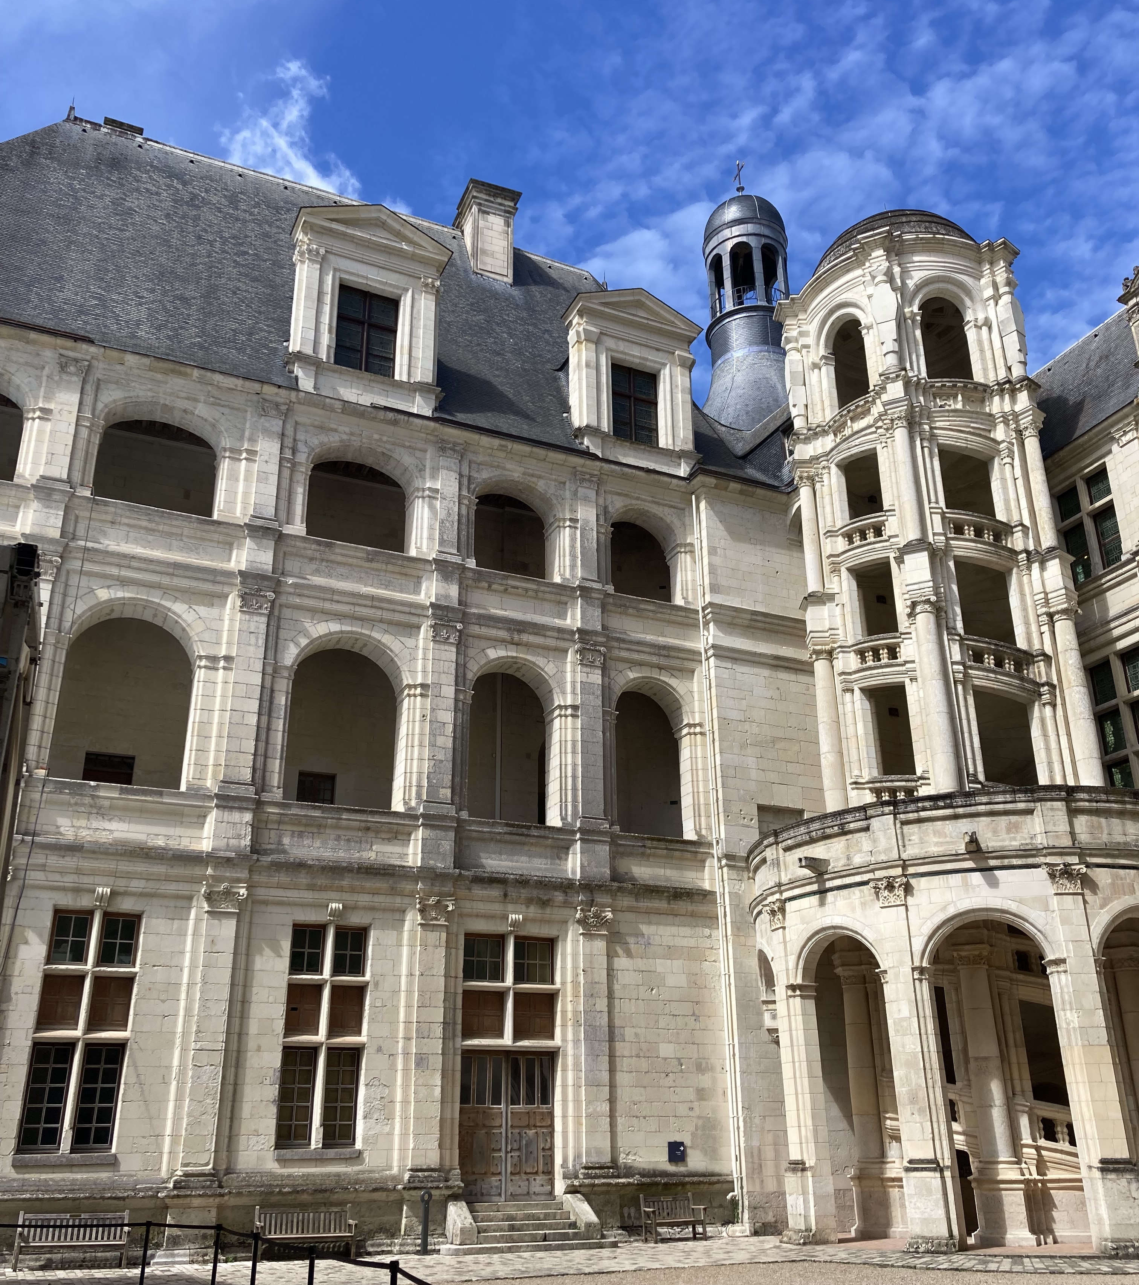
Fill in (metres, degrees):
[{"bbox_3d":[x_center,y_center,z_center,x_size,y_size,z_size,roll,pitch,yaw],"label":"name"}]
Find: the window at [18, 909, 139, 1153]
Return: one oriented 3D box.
[{"bbox_3d":[-9.202,7.304,23.254,1.630,4.360,0.250,9,-24,-23],"label":"window"}]

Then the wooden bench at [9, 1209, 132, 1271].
[{"bbox_3d":[-9.076,10.864,22.379,1.840,0.930,0.600,9,-24,-23],"label":"wooden bench"}]

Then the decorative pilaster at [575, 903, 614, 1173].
[{"bbox_3d":[0.532,8.690,27.045,0.860,5.580,0.360,9,-24,-23],"label":"decorative pilaster"}]

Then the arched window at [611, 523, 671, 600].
[{"bbox_3d":[2.010,-2.319,34.081,2.150,2.850,0.500,9,-24,-23],"label":"arched window"}]

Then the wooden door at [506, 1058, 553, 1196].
[{"bbox_3d":[-0.871,10.786,27.454,1.160,3.050,0.100,9,-24,-23],"label":"wooden door"}]

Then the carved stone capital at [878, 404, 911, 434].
[{"bbox_3d":[8.368,-5.705,31.227,0.700,0.580,0.680,-10,-24,22],"label":"carved stone capital"}]

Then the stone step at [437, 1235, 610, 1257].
[{"bbox_3d":[-0.779,12.014,24.403,3.750,0.150,0.500,9,-25,-23],"label":"stone step"}]

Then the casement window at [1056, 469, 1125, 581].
[{"bbox_3d":[13.943,-3.111,32.705,0.350,2.850,1.850,8,-23,-20],"label":"casement window"}]

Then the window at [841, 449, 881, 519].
[{"bbox_3d":[7.595,-3.999,31.753,0.450,1.800,1.500,13,-26,-31],"label":"window"}]

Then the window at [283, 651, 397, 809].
[{"bbox_3d":[-5.441,1.938,29.955,2.900,4.350,0.550,9,-25,-23],"label":"window"}]

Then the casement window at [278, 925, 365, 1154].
[{"bbox_3d":[-5.016,7.995,25.092,1.660,4.330,0.250,9,-25,-23],"label":"casement window"}]

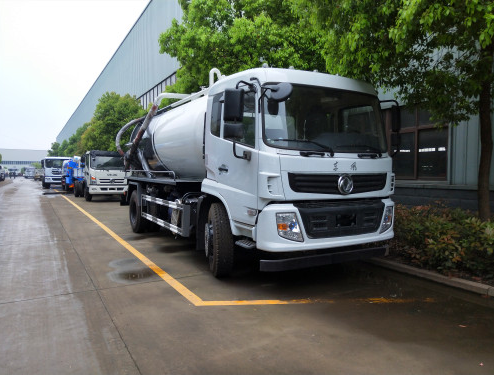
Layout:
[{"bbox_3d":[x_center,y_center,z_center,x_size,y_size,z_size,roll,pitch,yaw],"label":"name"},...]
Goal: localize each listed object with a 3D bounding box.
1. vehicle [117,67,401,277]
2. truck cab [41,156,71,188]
[{"bbox_3d":[-0.707,-0.518,8.180,2.600,3.400,8.150,-1,3,-29],"label":"vehicle"},{"bbox_3d":[-17.868,-1.363,34.351,2.500,2.800,7.800,-1,3,-30],"label":"truck cab"}]

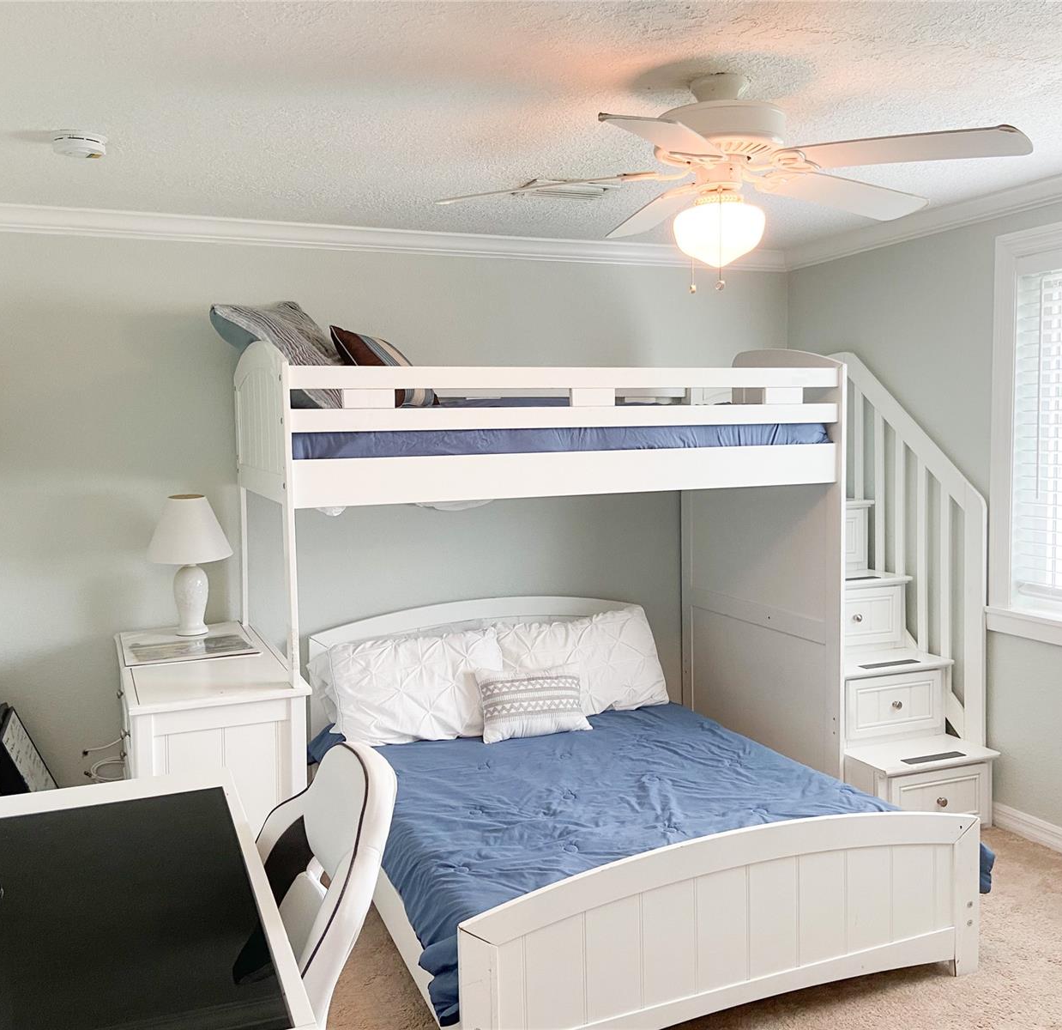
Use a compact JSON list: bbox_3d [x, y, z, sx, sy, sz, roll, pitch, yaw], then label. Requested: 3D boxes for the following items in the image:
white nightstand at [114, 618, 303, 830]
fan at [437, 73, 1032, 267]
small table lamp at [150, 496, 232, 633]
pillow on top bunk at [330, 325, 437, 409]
[{"bbox_3d":[-1.062,0.866,3.384,0.495,0.794,1.157,-3,5,-23],"label":"white nightstand"},{"bbox_3d":[0.441,-0.798,2.412,1.320,0.429,1.320,-3,5,-23],"label":"fan"},{"bbox_3d":[-1.239,0.182,3.745,0.287,0.497,0.287,-3,5,-23],"label":"small table lamp"},{"bbox_3d":[-0.509,-0.511,3.636,0.140,0.400,0.400,-44,-5,12],"label":"pillow on top bunk"}]

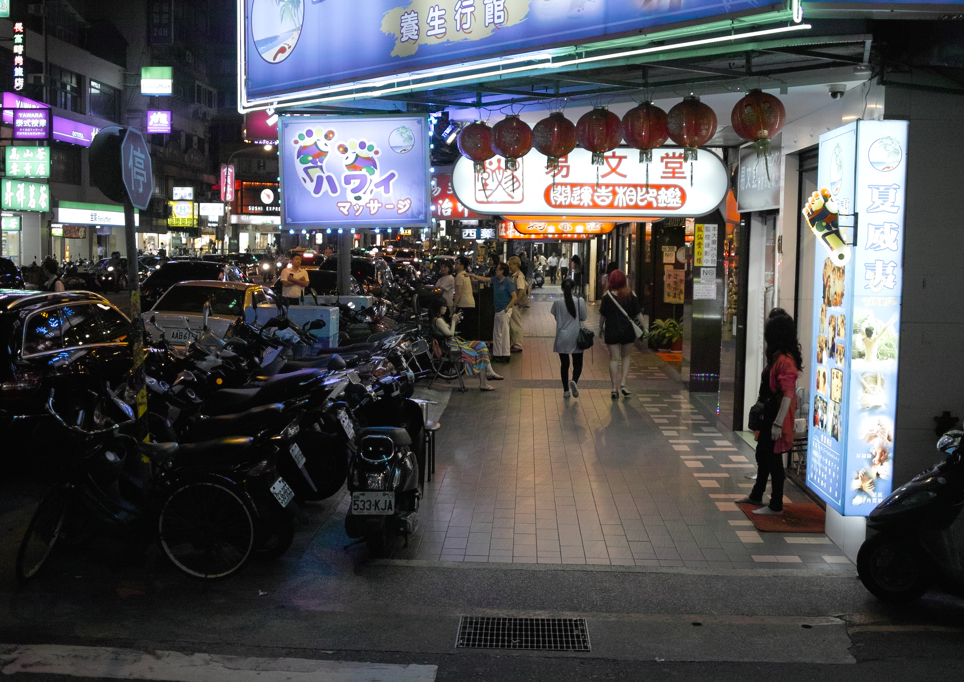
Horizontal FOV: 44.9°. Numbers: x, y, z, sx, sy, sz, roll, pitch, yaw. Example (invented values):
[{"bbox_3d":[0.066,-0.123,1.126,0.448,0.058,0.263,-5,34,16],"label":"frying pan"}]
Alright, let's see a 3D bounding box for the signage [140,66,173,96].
[{"bbox_3d":[-15.039,-11.990,53.864,1.436,1.390,0.250,1,5,2],"label":"signage"}]

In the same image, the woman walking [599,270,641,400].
[{"bbox_3d":[1.782,-0.084,15.000,0.550,1.650,0.420,1,5,2],"label":"woman walking"}]

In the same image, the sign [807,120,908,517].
[{"bbox_3d":[2.351,-0.150,7.368,0.310,2.360,0.890,1,5,2],"label":"sign"}]

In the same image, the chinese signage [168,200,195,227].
[{"bbox_3d":[-17.012,-7.190,66.000,1.420,1.480,0.280,1,5,2],"label":"chinese signage"}]

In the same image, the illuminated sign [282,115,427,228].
[{"bbox_3d":[-1.071,-1.430,9.850,1.270,0.960,0.150,-1,5,-1],"label":"illuminated sign"}]

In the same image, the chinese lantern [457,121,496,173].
[{"bbox_3d":[-0.028,-1.569,9.450,0.345,0.420,0.345,1,5,2],"label":"chinese lantern"}]

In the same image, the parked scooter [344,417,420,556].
[{"bbox_3d":[-0.612,0.805,7.939,0.640,1.050,1.720,1,5,2],"label":"parked scooter"}]

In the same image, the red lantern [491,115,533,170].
[{"bbox_3d":[0.210,-1.417,8.300,0.300,0.395,0.300,1,5,2],"label":"red lantern"}]

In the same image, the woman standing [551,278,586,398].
[{"bbox_3d":[1.144,-0.028,15.412,0.460,1.570,0.400,1,5,2],"label":"woman standing"}]

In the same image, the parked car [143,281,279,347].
[{"bbox_3d":[-3.912,-0.243,18.533,1.700,1.440,4.450,1,5,2],"label":"parked car"}]

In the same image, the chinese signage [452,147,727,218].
[{"bbox_3d":[1.109,-1.628,11.974,2.831,0.731,0.200,1,5,2],"label":"chinese signage"}]

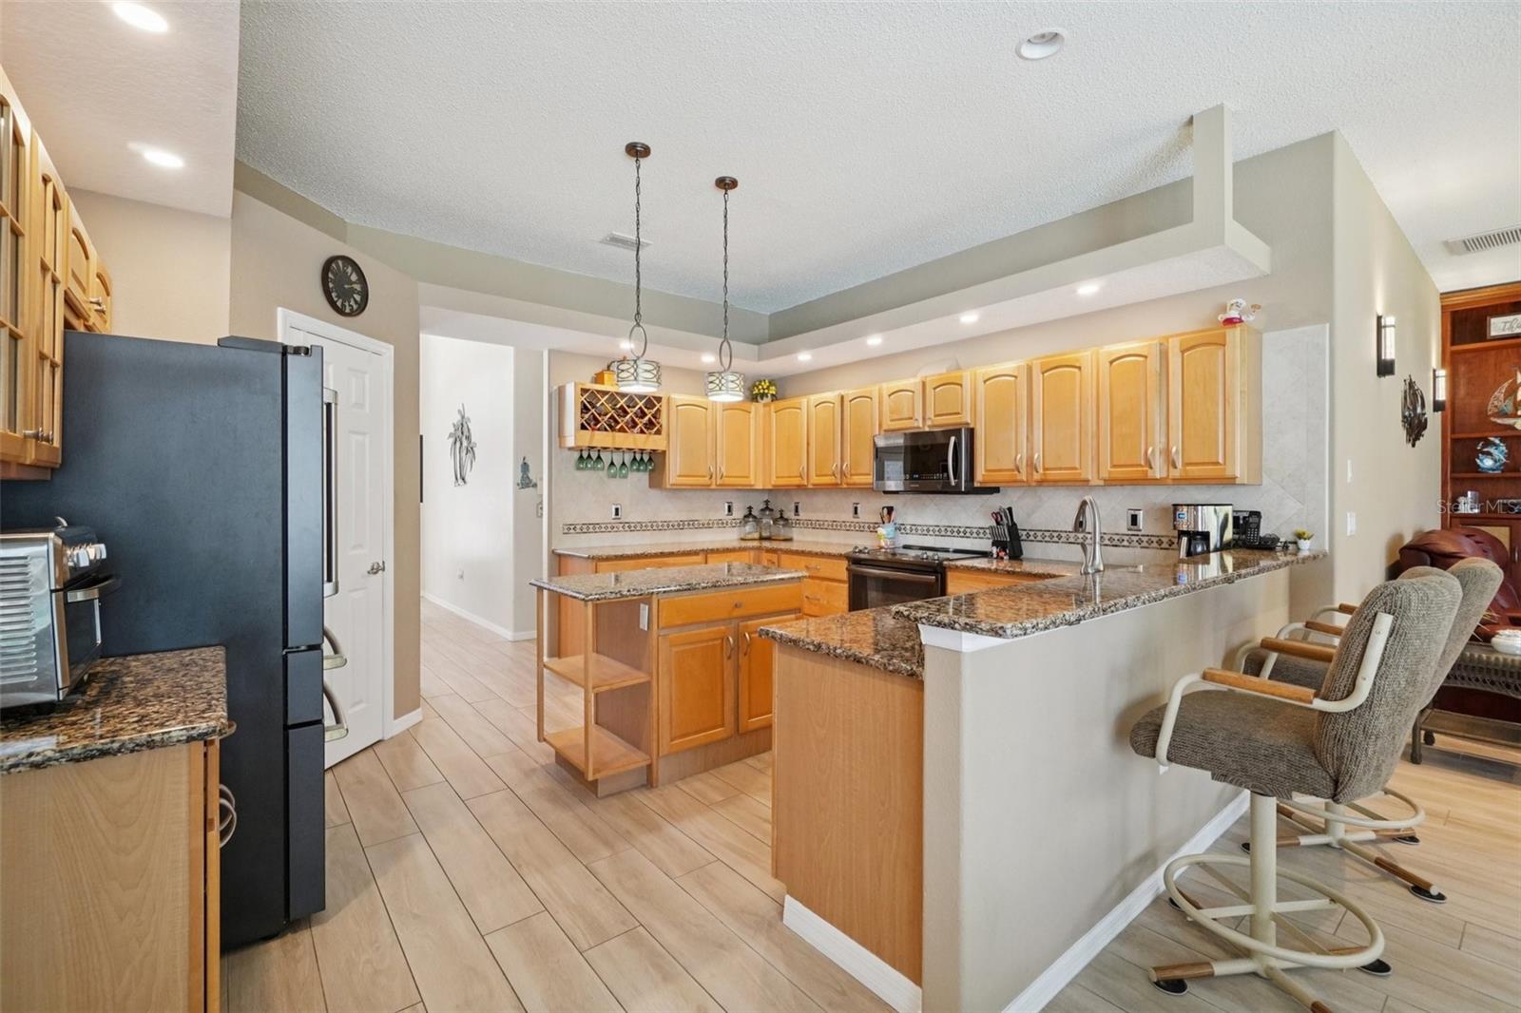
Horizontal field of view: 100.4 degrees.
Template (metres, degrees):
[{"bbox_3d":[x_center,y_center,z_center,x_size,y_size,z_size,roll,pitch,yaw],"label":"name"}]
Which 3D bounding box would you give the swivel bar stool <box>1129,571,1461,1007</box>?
[{"bbox_3d":[1.375,0.718,1.647,0.580,1.120,0.640,-1,1,-36],"label":"swivel bar stool"}]

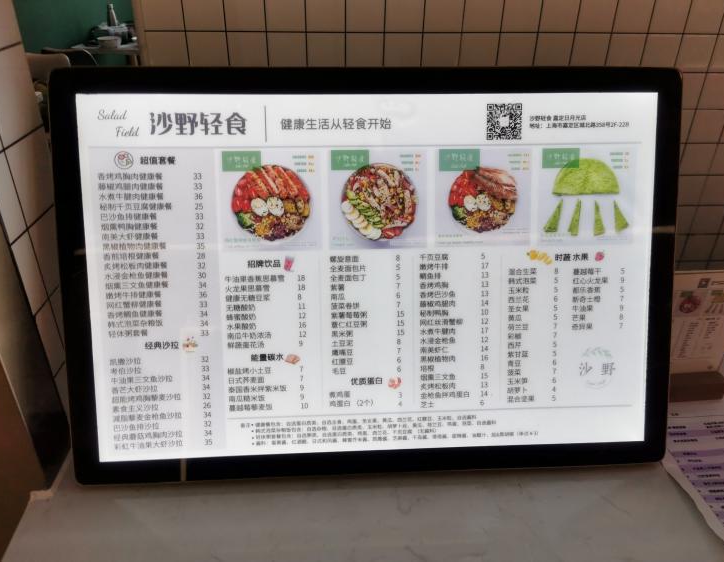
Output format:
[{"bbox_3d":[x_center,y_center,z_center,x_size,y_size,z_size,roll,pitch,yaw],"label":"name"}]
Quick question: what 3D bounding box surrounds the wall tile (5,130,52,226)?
[{"bbox_3d":[-0.417,-0.132,0.739,0.009,0.098,0.099,-1,30,-3],"label":"wall tile"}]

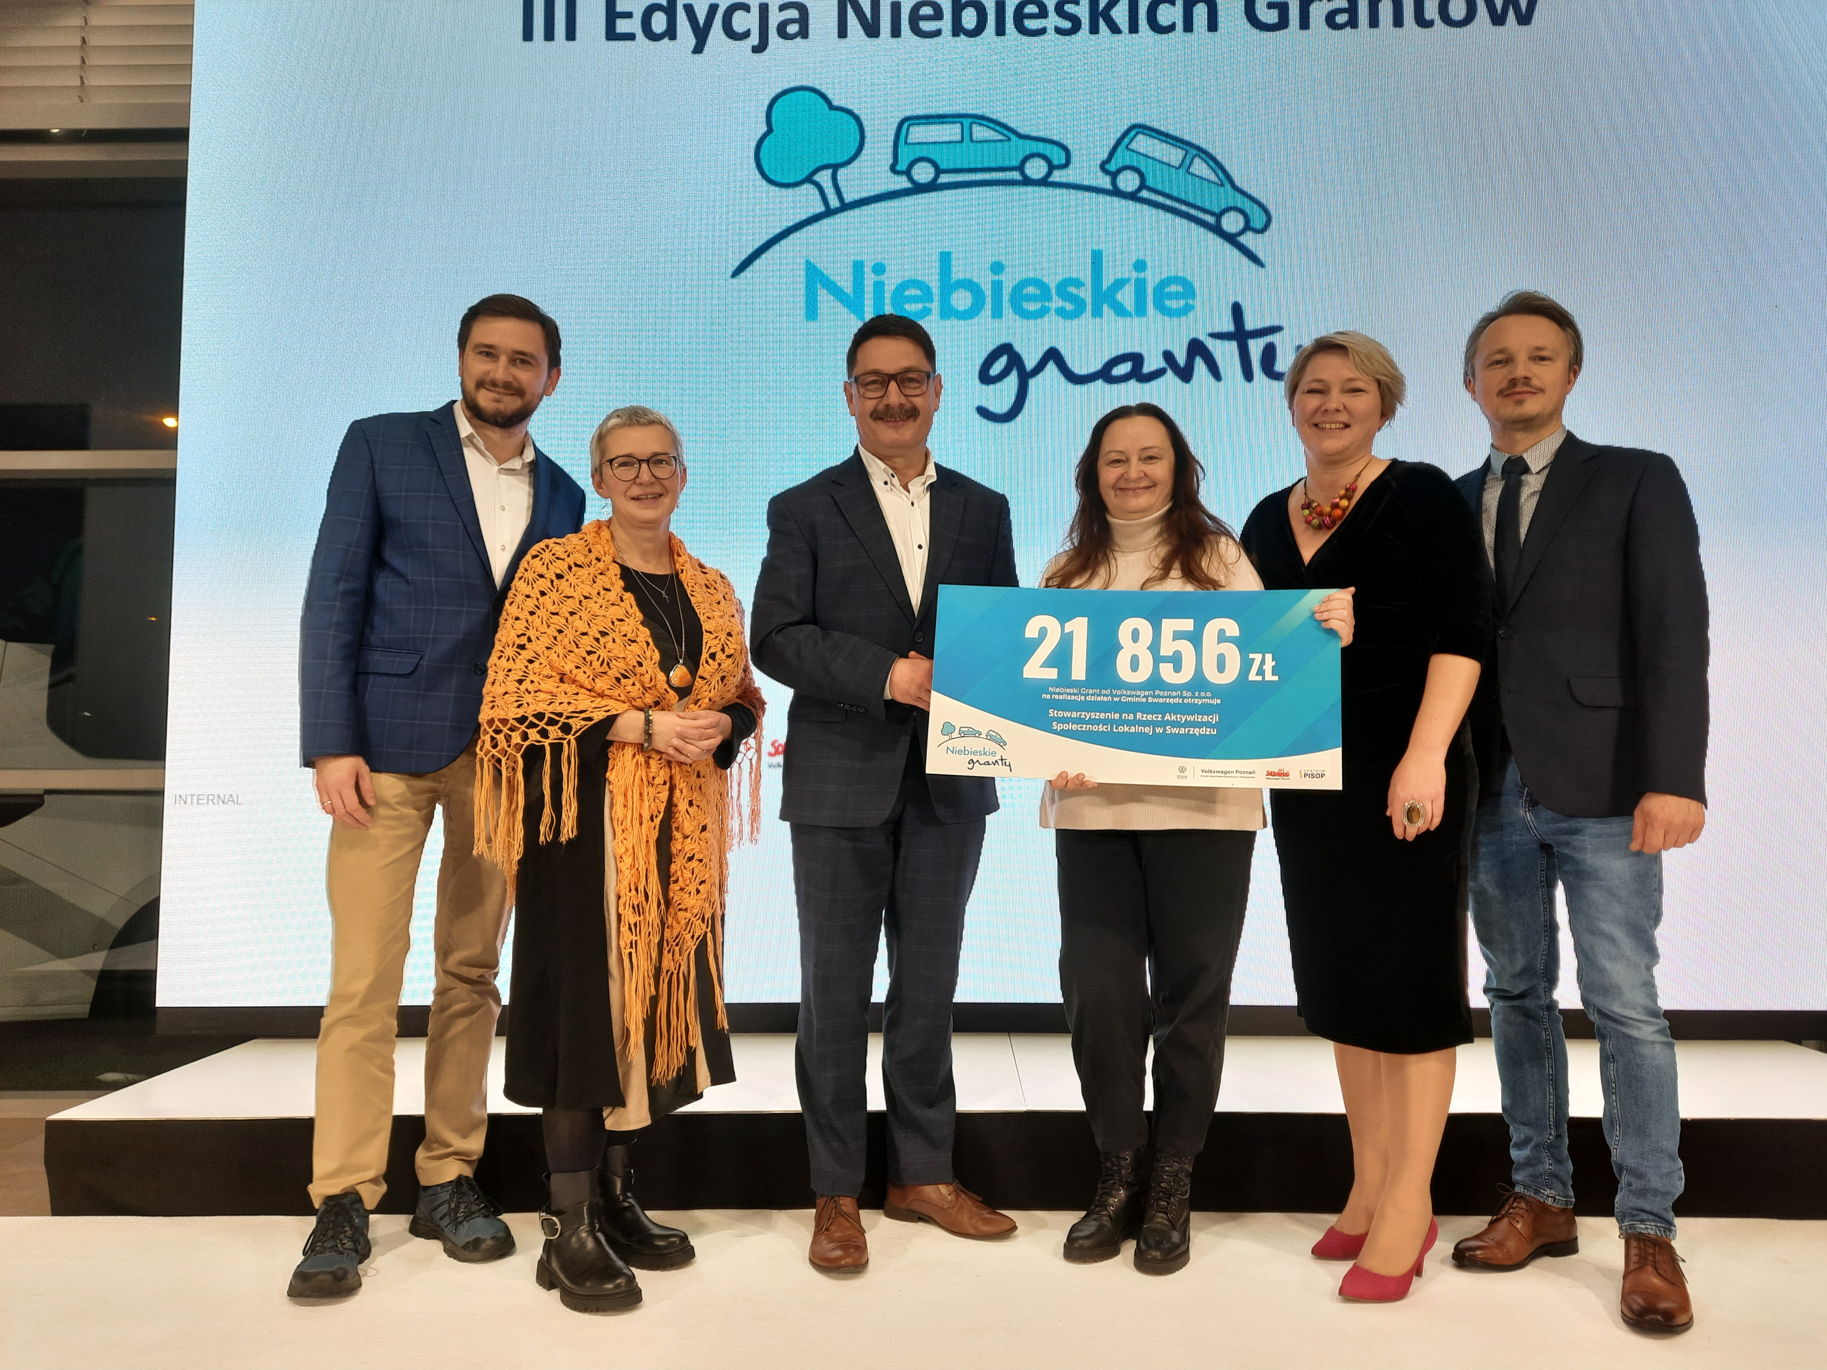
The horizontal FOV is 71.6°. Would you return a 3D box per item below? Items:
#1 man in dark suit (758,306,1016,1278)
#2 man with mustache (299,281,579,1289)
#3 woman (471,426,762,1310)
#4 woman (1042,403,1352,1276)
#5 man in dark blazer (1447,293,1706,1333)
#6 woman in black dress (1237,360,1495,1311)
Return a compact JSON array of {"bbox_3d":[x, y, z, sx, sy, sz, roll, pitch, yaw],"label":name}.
[{"bbox_3d":[-0.046,0.162,2.470,0.550,1.808,0.420,1,-4,-19],"label":"man in dark suit"},{"bbox_3d":[-0.885,0.153,2.371,0.560,1.812,0.410,3,-5,-37],"label":"man with mustache"},{"bbox_3d":[-0.538,0.266,2.303,0.510,1.576,0.420,3,-5,-40],"label":"woman"},{"bbox_3d":[0.516,0.258,2.404,0.540,1.606,0.430,-1,-4,12],"label":"woman"},{"bbox_3d":[1.165,0.166,2.269,0.410,1.772,0.540,4,-5,-45],"label":"man in dark blazer"},{"bbox_3d":[0.833,0.197,2.327,0.500,1.719,0.410,-4,-5,43],"label":"woman in black dress"}]

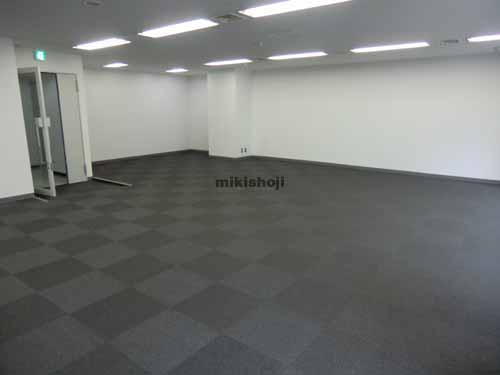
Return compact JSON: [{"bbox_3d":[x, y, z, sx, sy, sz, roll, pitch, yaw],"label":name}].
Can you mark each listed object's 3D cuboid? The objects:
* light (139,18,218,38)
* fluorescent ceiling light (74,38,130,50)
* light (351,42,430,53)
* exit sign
[{"bbox_3d":[-0.993,-2.147,4.676,1.270,0.060,0.290,10,16,36],"label":"light"},{"bbox_3d":[-2.508,-2.416,5.842,1.270,0.060,0.290,10,16,36],"label":"fluorescent ceiling light"},{"bbox_3d":[2.402,-2.436,6.023,1.270,0.060,0.290,10,16,36],"label":"light"},{"bbox_3d":[-3.785,-2.382,6.275,0.060,0.200,0.200,10,16,36],"label":"exit sign"}]

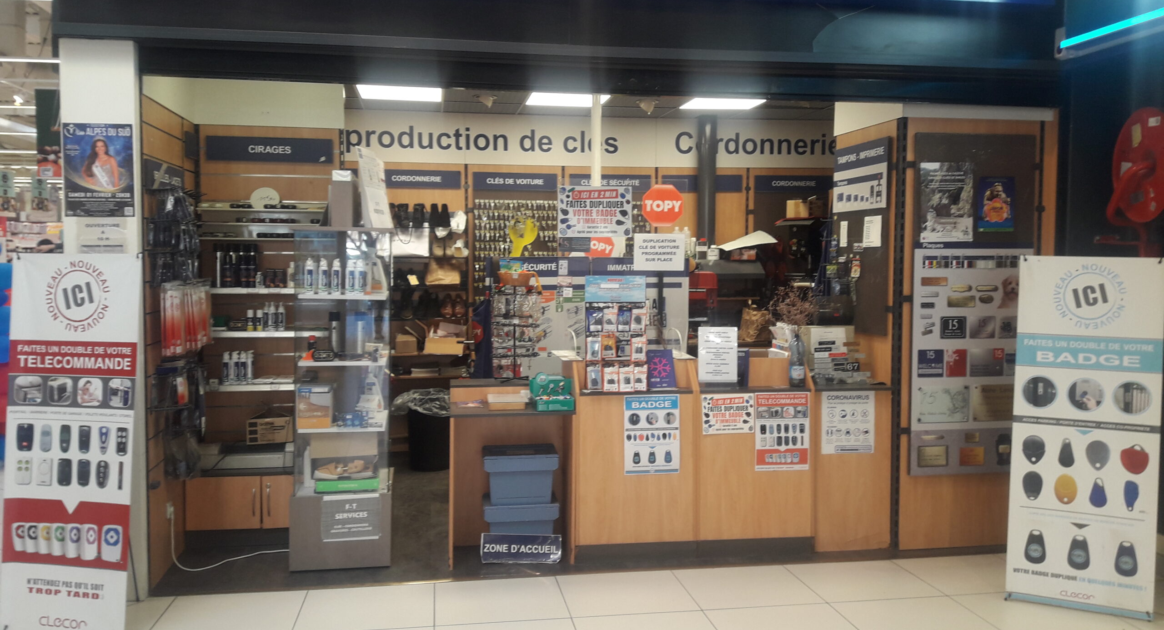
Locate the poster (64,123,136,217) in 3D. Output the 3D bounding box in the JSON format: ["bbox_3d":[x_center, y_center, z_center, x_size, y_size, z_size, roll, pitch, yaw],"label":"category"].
[{"bbox_3d":[-2.185,-0.654,4.261,0.297,0.420,0.010,-1,3,-9],"label":"poster"}]

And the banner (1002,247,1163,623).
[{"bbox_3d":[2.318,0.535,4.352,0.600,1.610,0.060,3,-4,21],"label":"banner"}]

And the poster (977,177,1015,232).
[{"bbox_3d":[2.265,-0.603,5.139,0.210,0.297,0.010,-1,3,-9],"label":"poster"}]

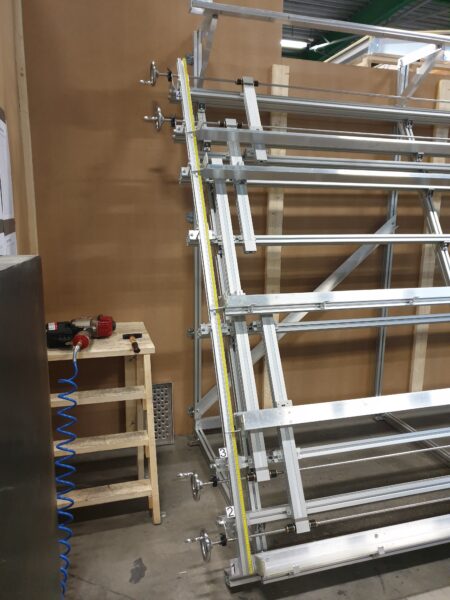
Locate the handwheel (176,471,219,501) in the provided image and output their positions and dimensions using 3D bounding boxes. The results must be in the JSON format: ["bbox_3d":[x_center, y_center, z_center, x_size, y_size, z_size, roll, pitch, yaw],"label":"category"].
[{"bbox_3d":[-0.120,0.836,2.035,0.170,0.129,0.129,-2,10,-15],"label":"handwheel"}]

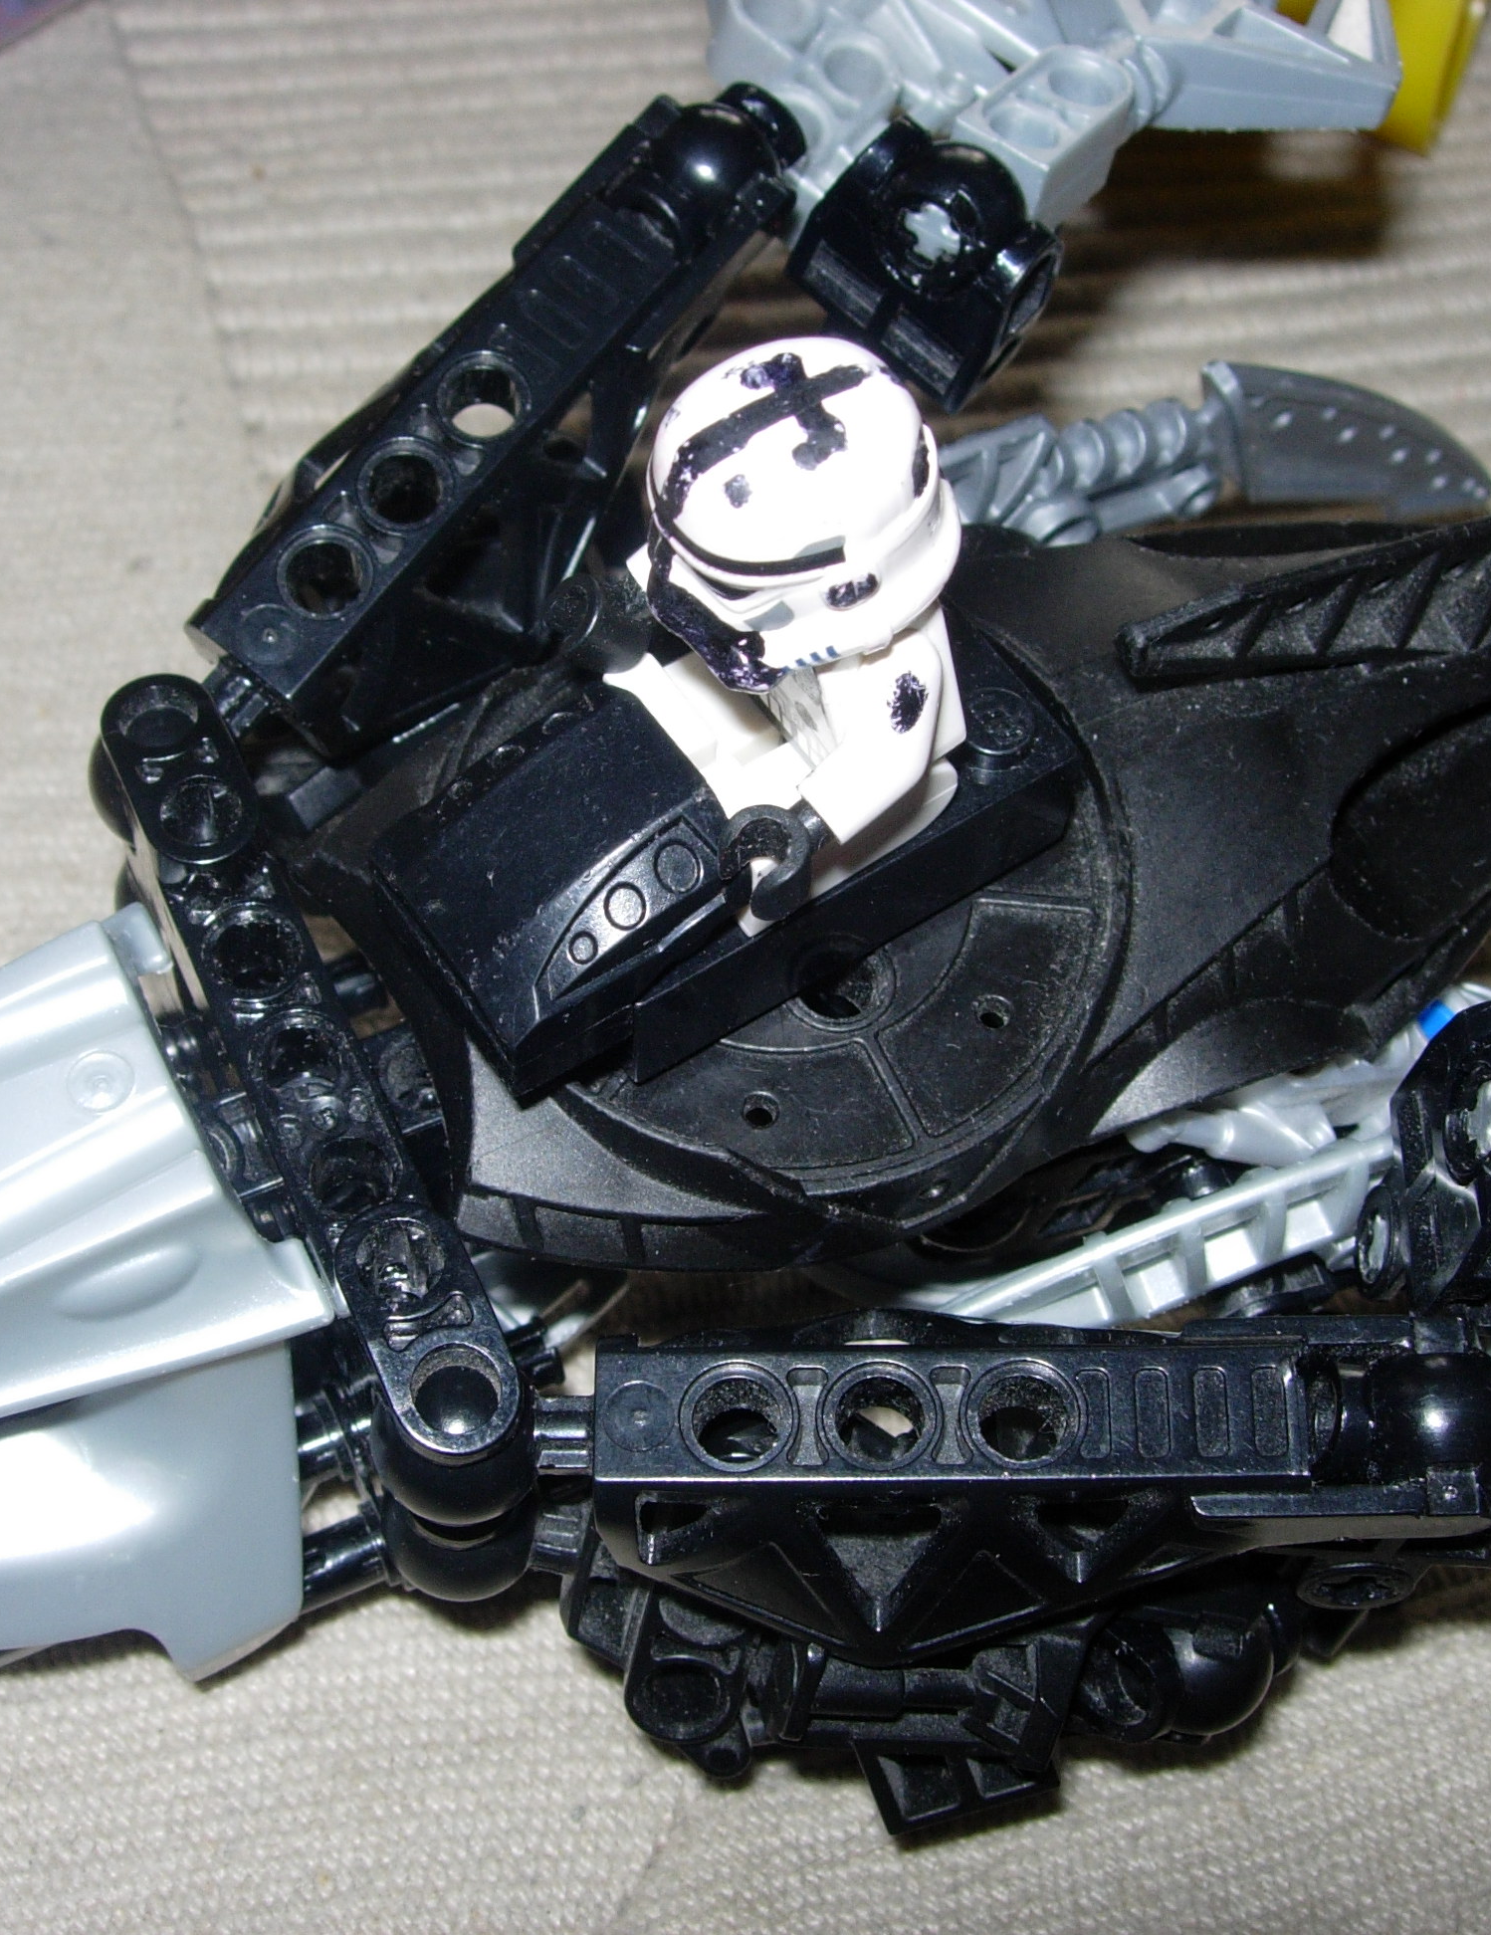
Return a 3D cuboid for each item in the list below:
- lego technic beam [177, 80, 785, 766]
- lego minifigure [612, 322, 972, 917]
[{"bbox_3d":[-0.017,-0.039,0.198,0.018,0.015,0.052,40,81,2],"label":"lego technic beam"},{"bbox_3d":[0.001,-0.019,0.154,0.019,0.034,0.024,-31,64,-15],"label":"lego minifigure"}]

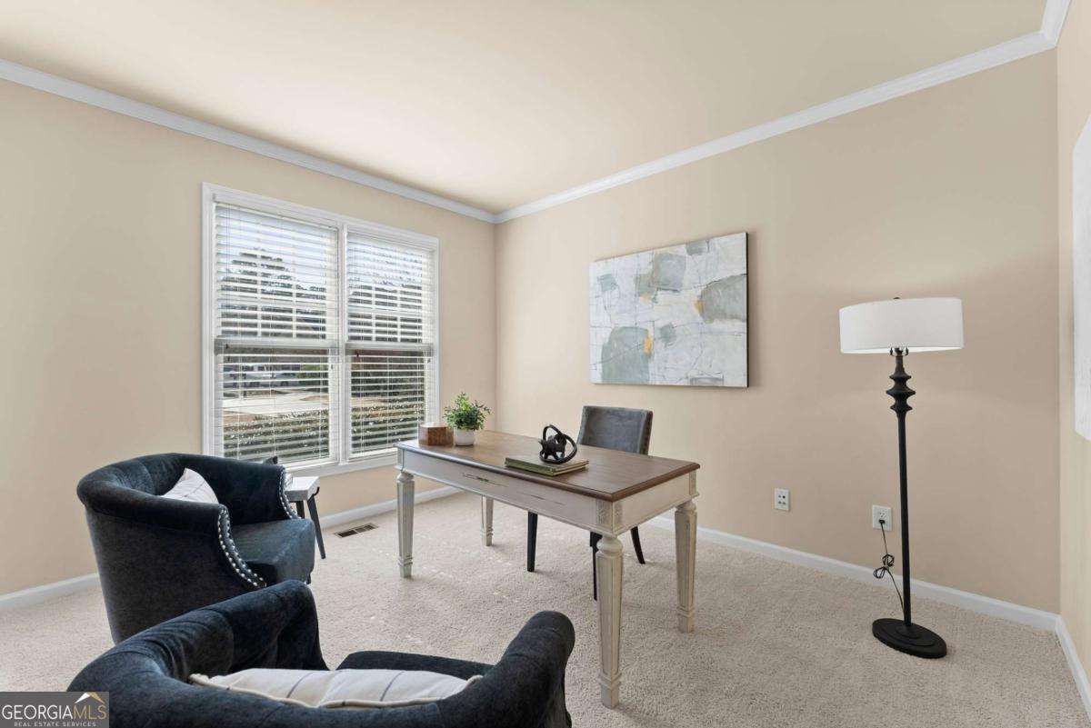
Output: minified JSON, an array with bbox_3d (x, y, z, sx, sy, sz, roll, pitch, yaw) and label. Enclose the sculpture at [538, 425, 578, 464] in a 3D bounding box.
[{"bbox_3d":[0.060,0.358,1.930,0.170,0.165,0.150,0,0,43],"label":"sculpture"}]

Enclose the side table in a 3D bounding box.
[{"bbox_3d":[-1.560,0.970,2.500,0.420,0.500,0.380,0,0,-13],"label":"side table"}]

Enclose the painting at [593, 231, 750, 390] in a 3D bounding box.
[{"bbox_3d":[0.843,-0.352,3.168,1.220,1.010,0.040,0,0,40],"label":"painting"}]

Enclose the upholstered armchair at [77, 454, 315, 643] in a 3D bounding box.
[{"bbox_3d":[-1.531,0.835,1.949,0.770,0.770,0.760,0,0,-13],"label":"upholstered armchair"}]

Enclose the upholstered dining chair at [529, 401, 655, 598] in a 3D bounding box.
[{"bbox_3d":[0.266,0.755,2.535,0.510,0.930,0.610,0,0,42],"label":"upholstered dining chair"}]

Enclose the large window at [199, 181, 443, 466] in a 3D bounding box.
[{"bbox_3d":[-1.575,-0.175,3.280,1.675,1.920,0.100,0,0,-45],"label":"large window"}]

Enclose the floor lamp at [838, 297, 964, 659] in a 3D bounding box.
[{"bbox_3d":[1.560,0.463,1.880,0.410,1.515,0.410,0,0,42],"label":"floor lamp"}]

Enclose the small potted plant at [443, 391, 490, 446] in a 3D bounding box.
[{"bbox_3d":[-0.460,0.322,2.510,0.260,0.300,0.260,0,0,0],"label":"small potted plant"}]

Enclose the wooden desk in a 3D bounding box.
[{"bbox_3d":[-0.083,0.845,2.225,1.510,0.750,0.710,0,0,42],"label":"wooden desk"}]

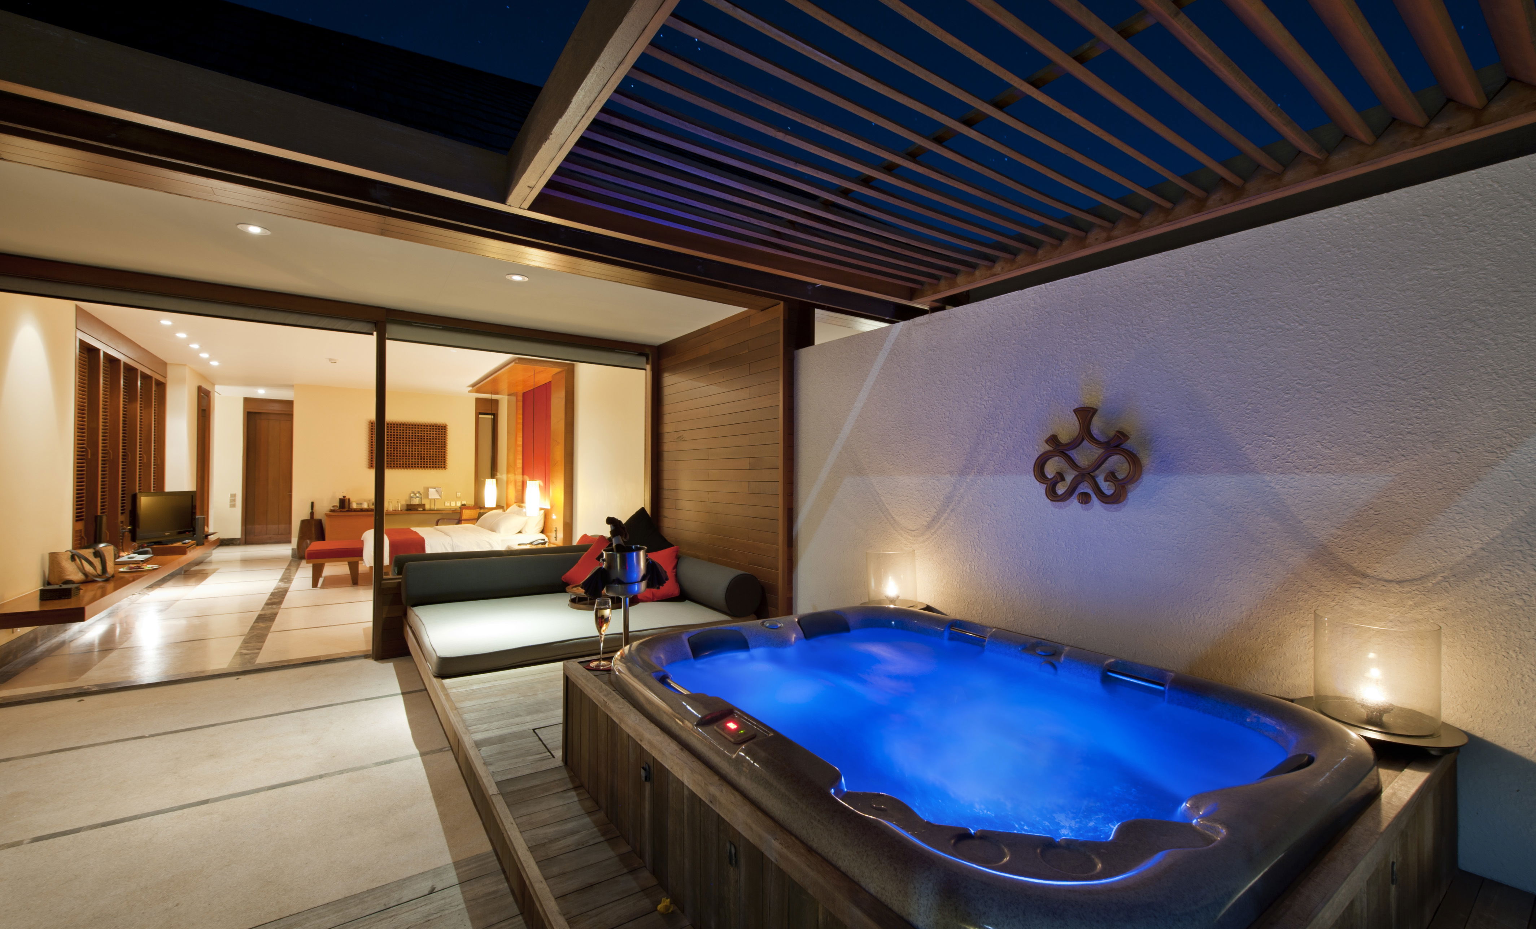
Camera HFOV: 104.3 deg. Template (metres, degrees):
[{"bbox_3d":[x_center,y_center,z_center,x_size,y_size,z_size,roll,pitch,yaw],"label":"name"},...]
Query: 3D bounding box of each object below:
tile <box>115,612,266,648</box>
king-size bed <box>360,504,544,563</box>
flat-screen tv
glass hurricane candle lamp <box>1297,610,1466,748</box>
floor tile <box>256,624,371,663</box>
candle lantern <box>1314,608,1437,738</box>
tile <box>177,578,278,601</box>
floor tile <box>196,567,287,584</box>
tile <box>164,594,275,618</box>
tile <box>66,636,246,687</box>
[{"bbox_3d":[-4.104,1.191,4.296,0.592,0.020,0.903,1,-1,-35],"label":"tile"},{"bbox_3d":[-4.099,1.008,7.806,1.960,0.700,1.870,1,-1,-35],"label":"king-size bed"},{"bbox_3d":[-5.346,0.452,5.282,0.075,0.435,0.665,0,-1,-11],"label":"flat-screen tv"},{"bbox_3d":[1.598,0.557,1.576,0.320,0.290,0.320,1,-1,-35],"label":"glass hurricane candle lamp"},{"bbox_3d":[-3.022,1.190,4.024,0.584,0.020,0.793,1,-1,-35],"label":"floor tile"},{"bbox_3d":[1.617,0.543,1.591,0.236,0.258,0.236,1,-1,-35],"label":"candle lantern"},{"bbox_3d":[-5.672,1.332,6.332,0.680,0.015,0.965,1,-1,-35],"label":"tile"},{"bbox_3d":[-5.670,1.224,6.506,0.592,0.020,0.903,1,-1,-35],"label":"floor tile"},{"bbox_3d":[-5.114,1.323,5.554,0.680,0.015,0.950,1,-1,-35],"label":"tile"},{"bbox_3d":[-3.613,1.181,3.605,0.592,0.020,0.793,1,-1,-35],"label":"tile"}]

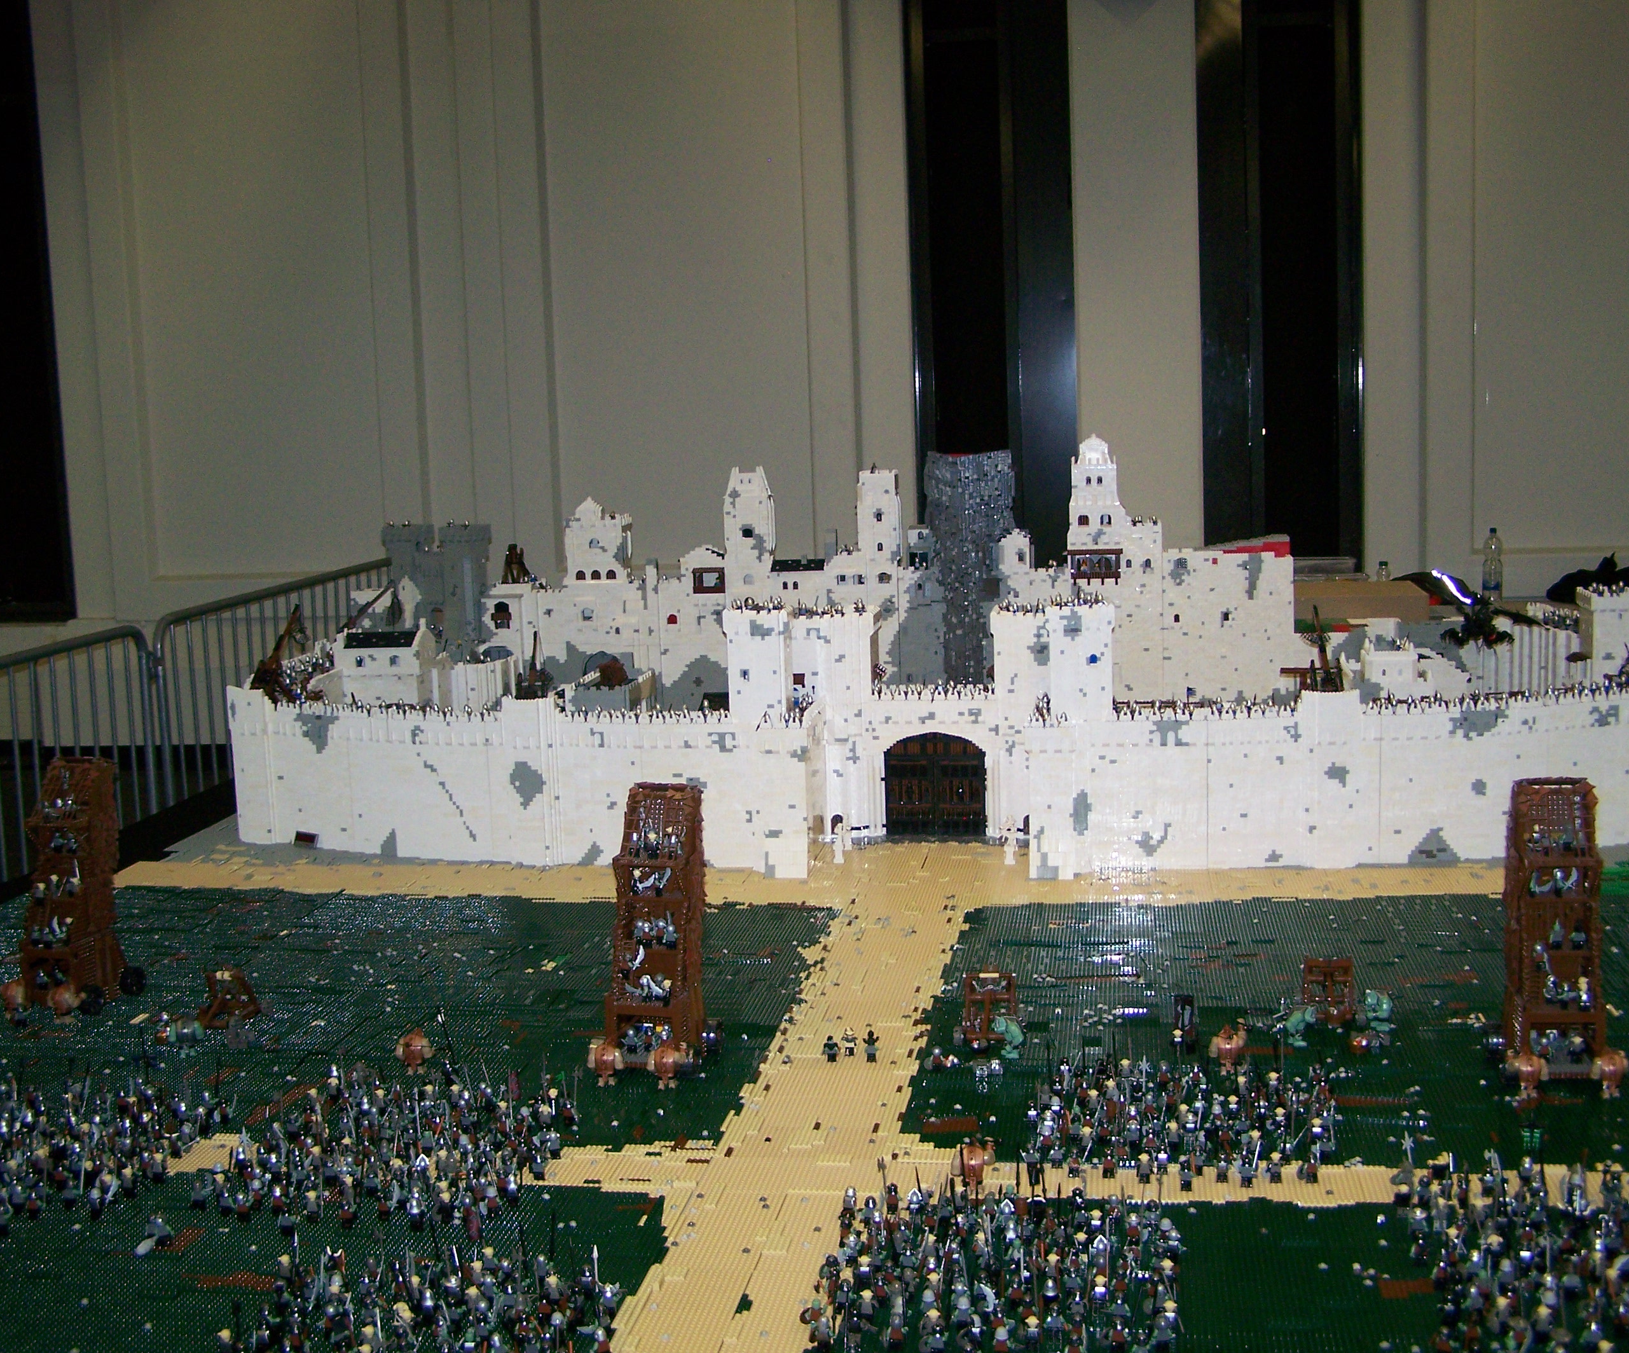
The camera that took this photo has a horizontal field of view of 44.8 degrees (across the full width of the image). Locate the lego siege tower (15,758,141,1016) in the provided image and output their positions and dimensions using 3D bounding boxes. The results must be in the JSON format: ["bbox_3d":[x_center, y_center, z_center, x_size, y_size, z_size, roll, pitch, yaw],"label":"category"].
[{"bbox_3d":[-1.370,0.381,3.629,0.172,0.455,0.185,1,9,20],"label":"lego siege tower"}]

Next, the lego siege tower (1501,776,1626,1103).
[{"bbox_3d":[1.127,0.390,3.026,0.172,0.455,0.185,-1,8,4],"label":"lego siege tower"}]

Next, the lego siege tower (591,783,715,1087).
[{"bbox_3d":[-0.260,0.407,3.204,0.172,0.455,0.185,0,8,9],"label":"lego siege tower"}]

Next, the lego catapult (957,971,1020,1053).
[{"bbox_3d":[0.291,0.551,3.292,0.105,0.115,0.135,0,8,9],"label":"lego catapult"}]

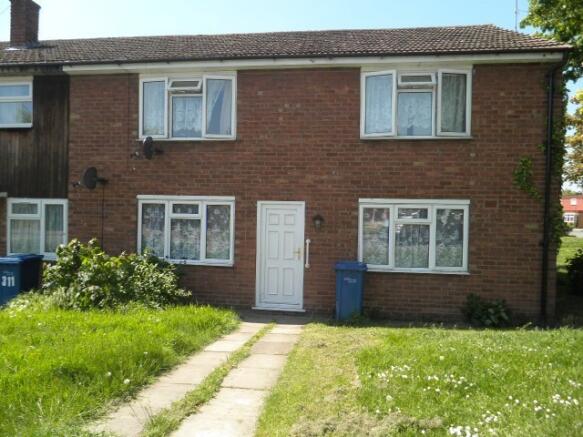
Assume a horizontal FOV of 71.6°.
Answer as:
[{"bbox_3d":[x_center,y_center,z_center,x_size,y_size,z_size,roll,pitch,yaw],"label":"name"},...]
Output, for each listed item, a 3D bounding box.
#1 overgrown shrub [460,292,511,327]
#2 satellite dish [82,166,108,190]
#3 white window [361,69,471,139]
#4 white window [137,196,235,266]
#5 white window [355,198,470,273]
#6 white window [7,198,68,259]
[{"bbox_3d":[3.383,1.583,7.029,0.780,0.570,0.520,1,1,7],"label":"overgrown shrub"},{"bbox_3d":[-3.869,-0.780,7.876,0.400,0.430,0.450,1,1,4],"label":"satellite dish"},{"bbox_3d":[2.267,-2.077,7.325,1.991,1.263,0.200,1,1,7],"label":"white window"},{"bbox_3d":[-2.091,0.238,7.948,2.014,1.351,0.130,1,1,7],"label":"white window"},{"bbox_3d":[2.231,0.325,7.420,1.995,1.347,0.130,1,1,7],"label":"white window"},{"bbox_3d":[-5.243,0.215,8.350,1.293,1.235,0.100,1,1,7],"label":"white window"}]

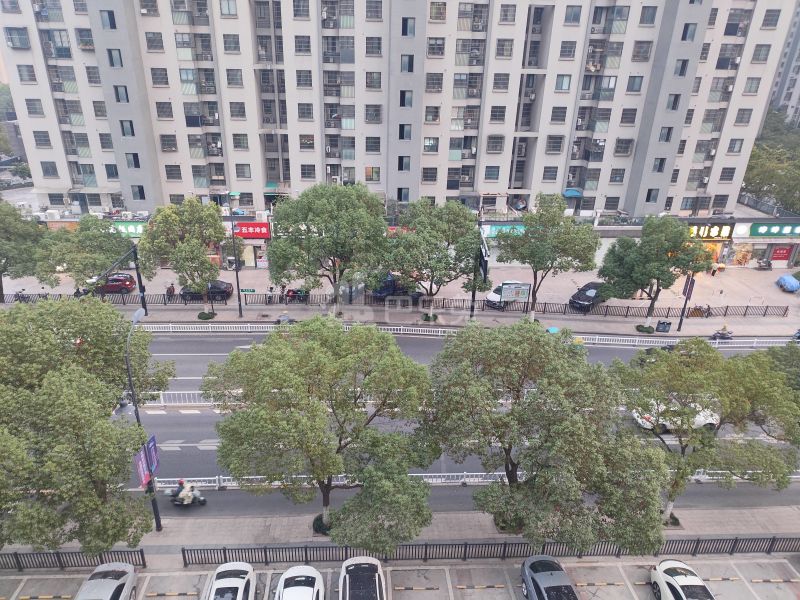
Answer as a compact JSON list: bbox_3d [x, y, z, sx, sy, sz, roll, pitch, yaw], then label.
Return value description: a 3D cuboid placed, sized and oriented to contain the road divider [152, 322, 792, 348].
[{"bbox_3d":[5.220,2.670,43.242,51.316,0.880,0.900,1,25,0],"label":"road divider"}]

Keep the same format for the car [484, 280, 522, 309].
[{"bbox_3d":[9.086,-0.574,47.640,1.820,1.580,4.400,20,31,33],"label":"car"}]

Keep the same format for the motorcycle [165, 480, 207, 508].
[{"bbox_3d":[-10.080,9.165,26.140,1.850,1.420,0.700,0,25,-2],"label":"motorcycle"}]

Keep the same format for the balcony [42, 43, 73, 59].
[{"bbox_3d":[-30.125,-22.081,49.137,2.400,1.300,1.200,0,25,-2],"label":"balcony"}]

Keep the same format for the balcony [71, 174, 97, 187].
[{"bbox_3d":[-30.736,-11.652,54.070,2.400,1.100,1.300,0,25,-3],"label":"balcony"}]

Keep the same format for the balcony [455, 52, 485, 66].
[{"bbox_3d":[6.403,-22.231,51.267,2.750,1.200,1.300,0,25,-3],"label":"balcony"}]

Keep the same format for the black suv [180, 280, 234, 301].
[{"bbox_3d":[-16.407,-0.876,46.988,4.400,1.460,1.780,1,25,-2],"label":"black suv"}]

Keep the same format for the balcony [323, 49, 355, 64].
[{"bbox_3d":[-5.584,-22.220,50.609,2.850,1.280,1.300,0,25,-3],"label":"balcony"}]

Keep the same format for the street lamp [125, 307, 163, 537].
[{"bbox_3d":[-10.625,5.465,23.660,0.500,10.200,2.500,0,25,-2],"label":"street lamp"}]

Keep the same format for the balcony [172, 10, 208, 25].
[{"bbox_3d":[-18.372,-24.800,48.718,2.850,1.150,1.300,0,25,-3],"label":"balcony"}]

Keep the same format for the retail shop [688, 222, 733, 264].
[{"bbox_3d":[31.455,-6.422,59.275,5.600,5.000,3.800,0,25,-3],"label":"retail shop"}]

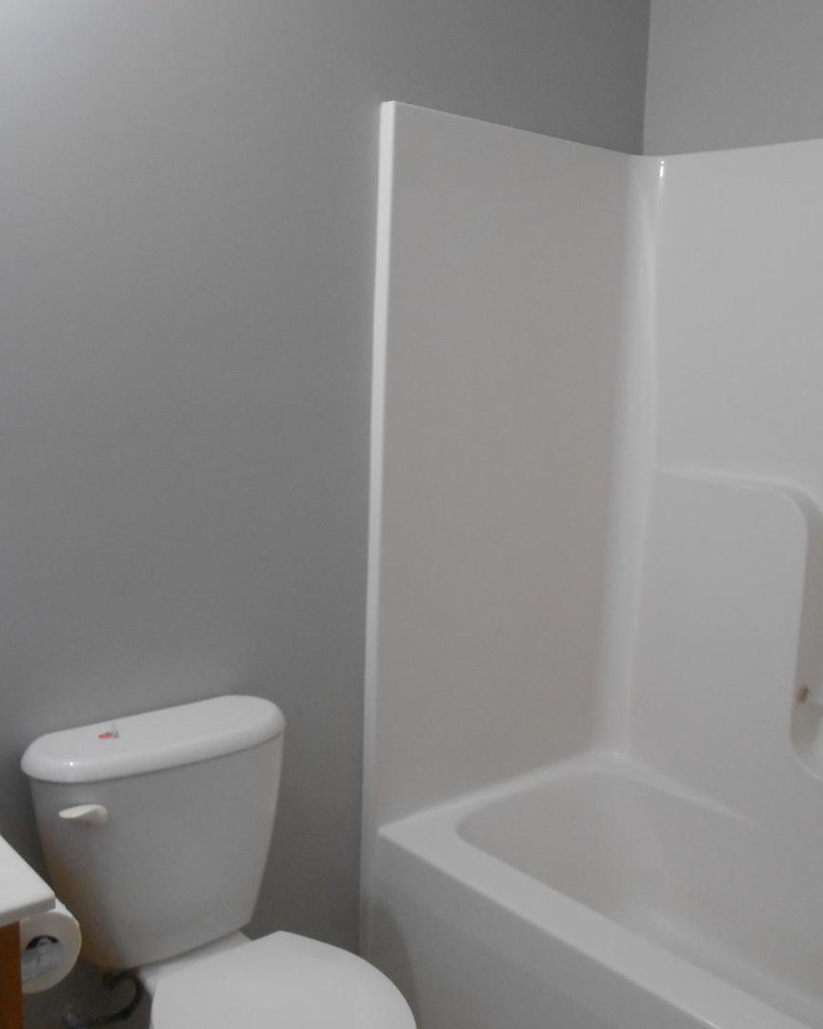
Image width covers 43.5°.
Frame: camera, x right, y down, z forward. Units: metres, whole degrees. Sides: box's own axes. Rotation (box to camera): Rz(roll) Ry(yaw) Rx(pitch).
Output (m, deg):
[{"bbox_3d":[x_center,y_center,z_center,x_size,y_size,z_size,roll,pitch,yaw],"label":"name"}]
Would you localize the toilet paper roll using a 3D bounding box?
[{"bbox_3d":[-0.492,0.539,1.321,0.104,0.104,0.104,-6,11,-40],"label":"toilet paper roll"}]

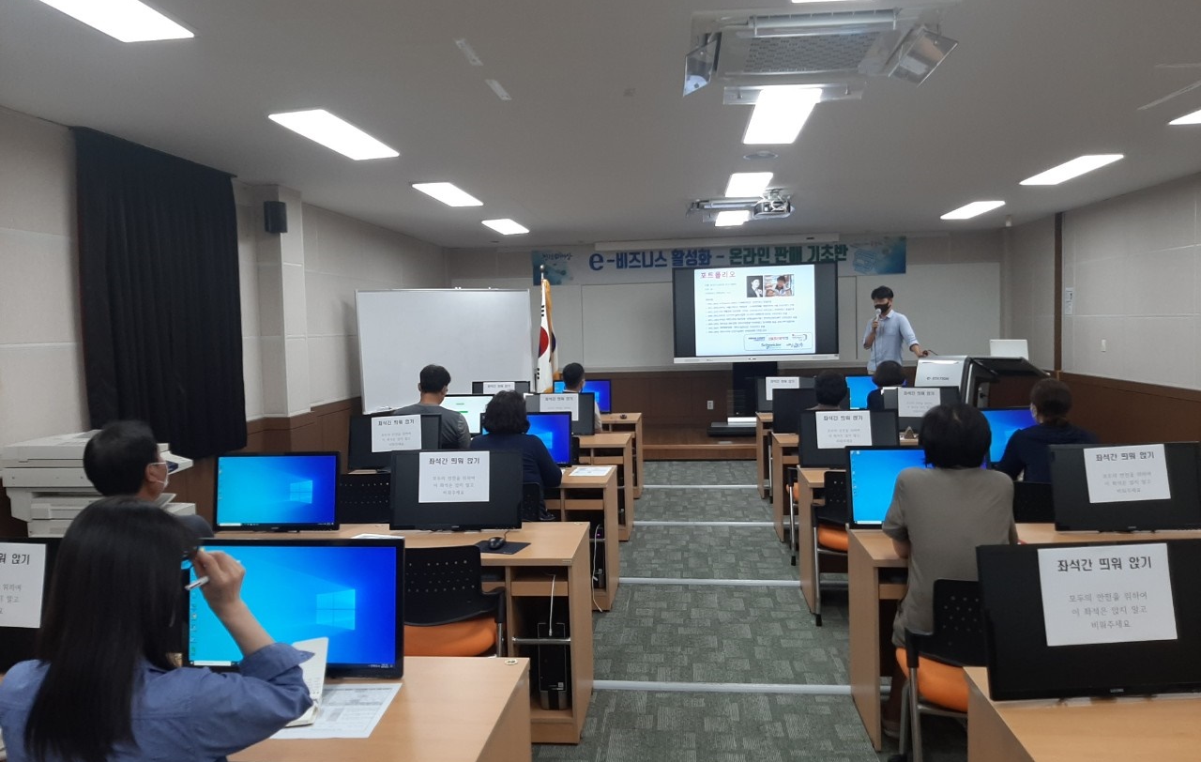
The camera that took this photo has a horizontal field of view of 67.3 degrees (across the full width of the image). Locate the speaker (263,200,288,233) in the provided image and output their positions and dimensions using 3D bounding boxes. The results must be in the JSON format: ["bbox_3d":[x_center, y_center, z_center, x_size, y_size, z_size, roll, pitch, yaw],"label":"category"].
[{"bbox_3d":[-2.373,-1.201,6.622,0.165,0.235,0.155,-3,4,-24],"label":"speaker"}]

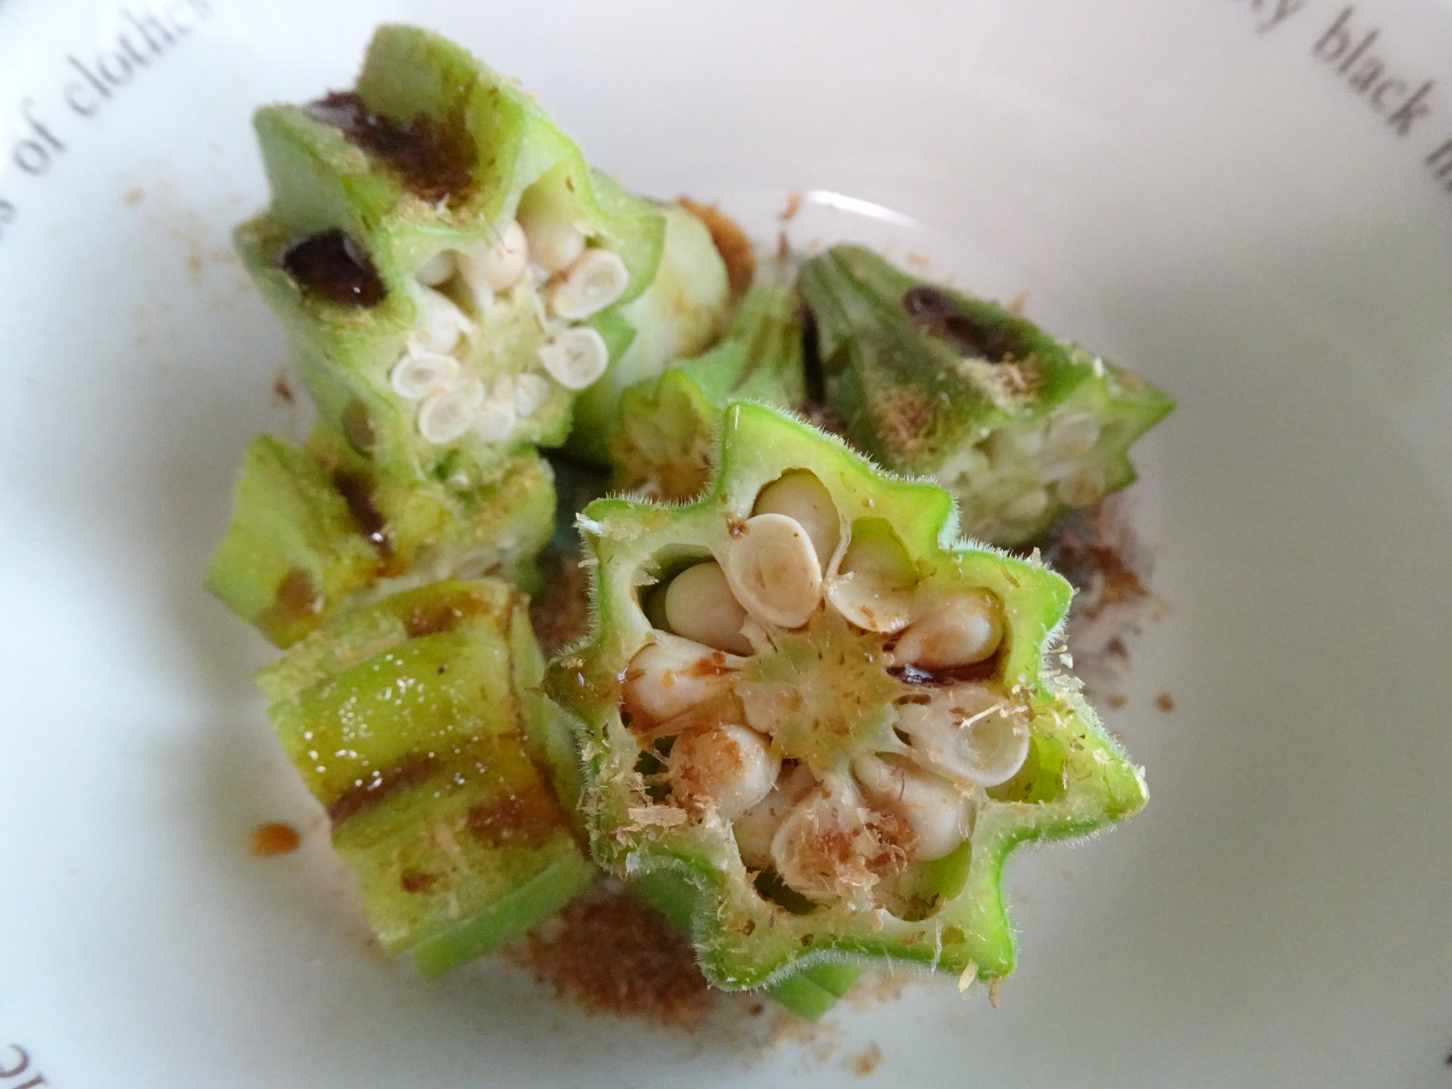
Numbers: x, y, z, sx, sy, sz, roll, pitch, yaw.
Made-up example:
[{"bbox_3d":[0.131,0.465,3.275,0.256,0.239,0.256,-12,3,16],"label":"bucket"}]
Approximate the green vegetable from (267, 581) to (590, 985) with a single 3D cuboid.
[{"bbox_3d":[-0.025,0.020,0.085,0.020,0.025,0.027,-22,82,-10],"label":"green vegetable"}]

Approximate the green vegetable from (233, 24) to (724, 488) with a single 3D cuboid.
[{"bbox_3d":[-0.024,-0.026,0.091,0.030,0.029,0.026,-47,56,-6],"label":"green vegetable"}]

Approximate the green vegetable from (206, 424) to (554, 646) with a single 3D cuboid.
[{"bbox_3d":[-0.032,-0.001,0.092,0.028,0.023,0.017,-31,58,-4],"label":"green vegetable"}]

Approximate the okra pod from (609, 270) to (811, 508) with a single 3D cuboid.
[{"bbox_3d":[-0.002,-0.016,0.100,0.015,0.014,0.022,28,52,4],"label":"okra pod"}]

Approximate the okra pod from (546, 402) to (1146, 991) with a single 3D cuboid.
[{"bbox_3d":[0.007,0.009,0.063,0.031,0.021,0.031,0,84,3],"label":"okra pod"}]

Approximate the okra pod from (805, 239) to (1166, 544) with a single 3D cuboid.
[{"bbox_3d":[0.022,-0.017,0.103,0.023,0.022,0.031,-39,53,-5],"label":"okra pod"}]

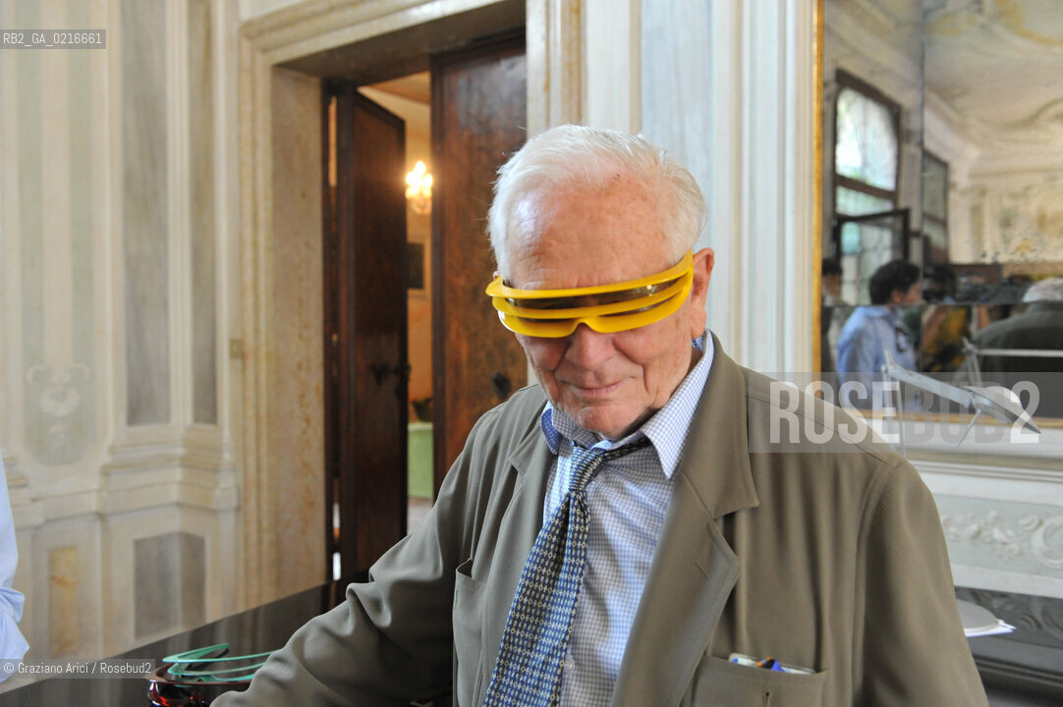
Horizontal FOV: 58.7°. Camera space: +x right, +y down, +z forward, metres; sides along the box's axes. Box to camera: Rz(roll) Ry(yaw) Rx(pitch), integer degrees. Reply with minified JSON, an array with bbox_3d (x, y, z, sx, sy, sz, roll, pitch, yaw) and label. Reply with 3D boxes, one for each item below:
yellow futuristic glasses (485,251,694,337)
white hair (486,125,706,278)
[{"bbox_3d":[0.055,-0.054,0.787,0.160,0.045,0.145,-6,17,14],"label":"yellow futuristic glasses"},{"bbox_3d":[0.058,-0.113,0.826,0.175,0.165,0.185,-6,17,14],"label":"white hair"}]

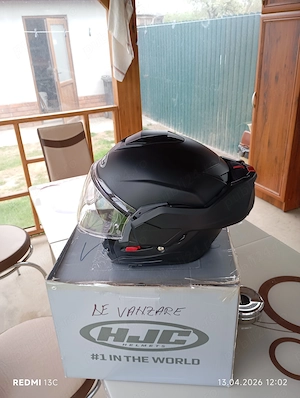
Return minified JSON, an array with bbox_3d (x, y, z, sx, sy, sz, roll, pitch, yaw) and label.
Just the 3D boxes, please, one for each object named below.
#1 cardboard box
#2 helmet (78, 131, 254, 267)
[{"bbox_3d":[0.001,0.217,0.788,0.362,0.274,0.301,0,24,6],"label":"cardboard box"},{"bbox_3d":[0.027,-0.027,0.693,0.383,0.247,0.255,-2,24,2],"label":"helmet"}]

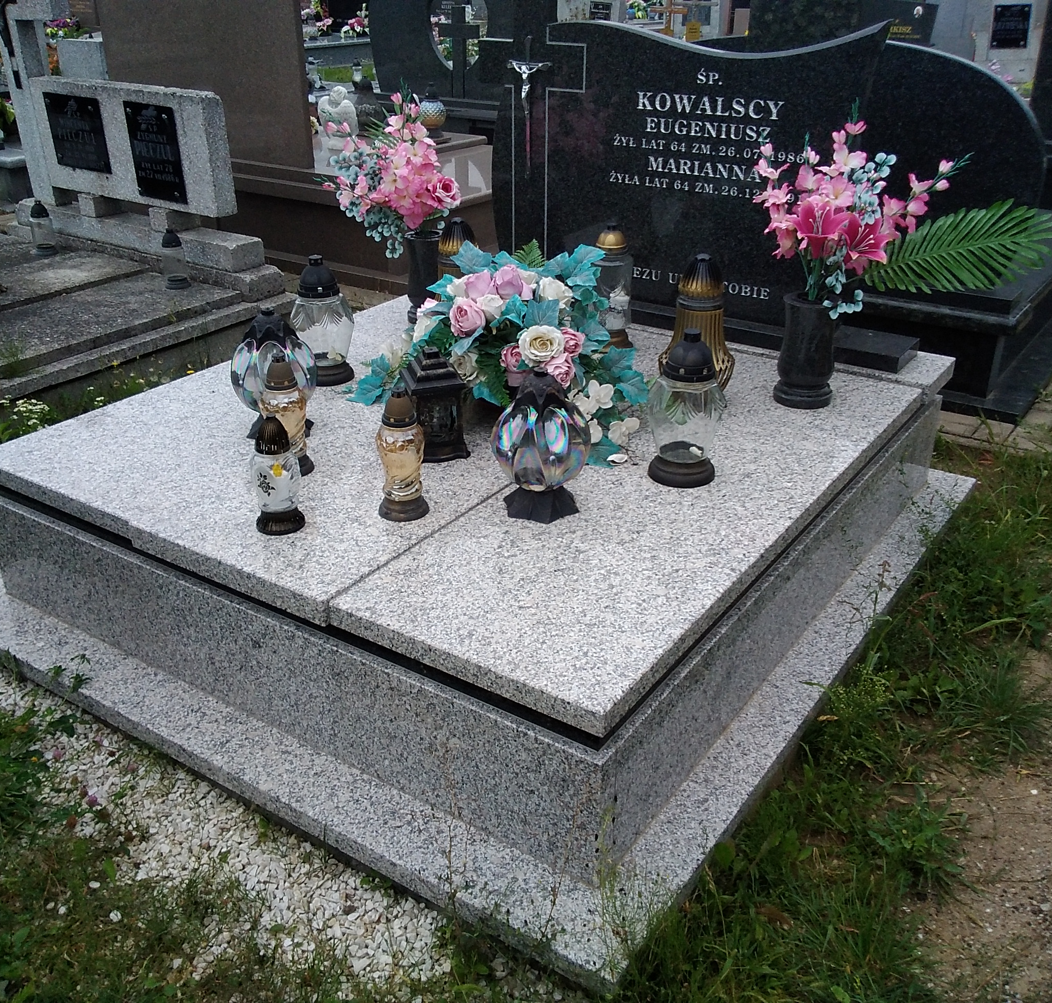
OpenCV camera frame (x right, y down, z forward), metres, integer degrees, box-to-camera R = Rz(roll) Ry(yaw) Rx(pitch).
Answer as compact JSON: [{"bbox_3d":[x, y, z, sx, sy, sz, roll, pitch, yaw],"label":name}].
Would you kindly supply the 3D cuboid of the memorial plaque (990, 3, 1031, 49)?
[{"bbox_3d":[4.262,-4.164,9.836,0.315,0.360,0.020,1,16,2],"label":"memorial plaque"}]

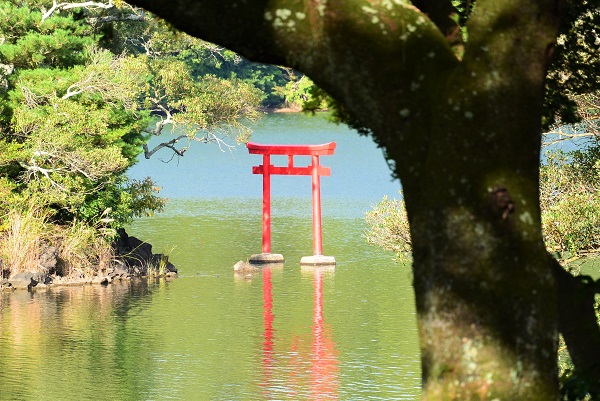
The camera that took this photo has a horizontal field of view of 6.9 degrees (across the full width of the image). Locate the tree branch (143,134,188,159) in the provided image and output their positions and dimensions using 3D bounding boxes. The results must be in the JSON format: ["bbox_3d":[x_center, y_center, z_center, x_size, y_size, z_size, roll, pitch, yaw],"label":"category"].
[{"bbox_3d":[-2.905,-1.167,107.000,1.000,0.520,0.450,0,2,0],"label":"tree branch"}]

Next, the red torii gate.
[{"bbox_3d":[-0.179,0.061,108.000,2.420,2.660,0.600,1,2,42],"label":"red torii gate"}]

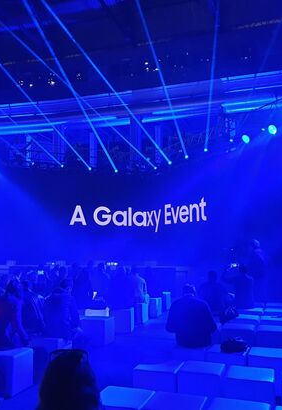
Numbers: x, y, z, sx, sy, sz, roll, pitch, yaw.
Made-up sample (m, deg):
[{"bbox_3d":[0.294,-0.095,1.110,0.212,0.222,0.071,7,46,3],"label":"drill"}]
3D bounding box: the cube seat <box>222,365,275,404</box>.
[{"bbox_3d":[1.149,1.981,4.254,0.455,0.455,0.455,-2,-5,19],"label":"cube seat"}]

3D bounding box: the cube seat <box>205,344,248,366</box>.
[{"bbox_3d":[1.088,2.059,5.156,0.450,0.460,0.440,-3,-7,19],"label":"cube seat"}]

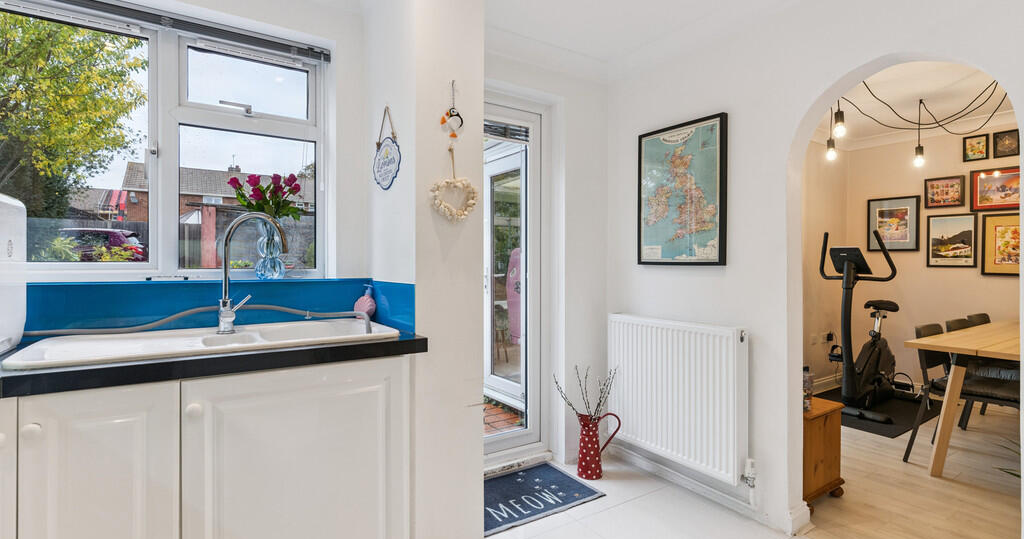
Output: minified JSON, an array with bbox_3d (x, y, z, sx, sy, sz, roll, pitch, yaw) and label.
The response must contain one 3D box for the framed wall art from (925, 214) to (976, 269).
[{"bbox_3d":[3.760,-0.241,4.133,0.030,0.448,0.320,0,0,-33],"label":"framed wall art"}]

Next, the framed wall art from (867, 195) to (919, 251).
[{"bbox_3d":[3.533,-0.412,4.480,0.030,0.492,0.395,0,0,-33],"label":"framed wall art"}]

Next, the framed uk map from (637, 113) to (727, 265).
[{"bbox_3d":[0.866,-0.385,2.515,0.033,0.732,0.530,0,0,-33],"label":"framed uk map"}]

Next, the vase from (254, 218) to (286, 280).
[{"bbox_3d":[-0.976,-0.082,1.954,0.120,0.250,0.120,0,0,-33],"label":"vase"}]

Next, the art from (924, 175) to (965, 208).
[{"bbox_3d":[3.733,-0.659,4.171,0.030,0.260,0.255,0,0,-33],"label":"art"}]

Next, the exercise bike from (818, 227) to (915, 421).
[{"bbox_3d":[3.031,0.413,4.064,0.960,1.445,0.560,0,0,-33],"label":"exercise bike"}]

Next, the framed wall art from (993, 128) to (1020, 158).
[{"bbox_3d":[3.942,-0.995,3.850,0.025,0.203,0.150,0,0,-33],"label":"framed wall art"}]

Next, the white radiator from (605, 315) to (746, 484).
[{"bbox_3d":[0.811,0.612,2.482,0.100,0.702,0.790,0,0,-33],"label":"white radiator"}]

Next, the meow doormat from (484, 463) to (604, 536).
[{"bbox_3d":[0.023,1.141,2.443,0.770,0.010,0.467,0,0,-33],"label":"meow doormat"}]

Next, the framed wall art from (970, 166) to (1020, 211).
[{"bbox_3d":[3.946,-0.635,3.846,0.030,0.342,0.440,0,0,-33],"label":"framed wall art"}]

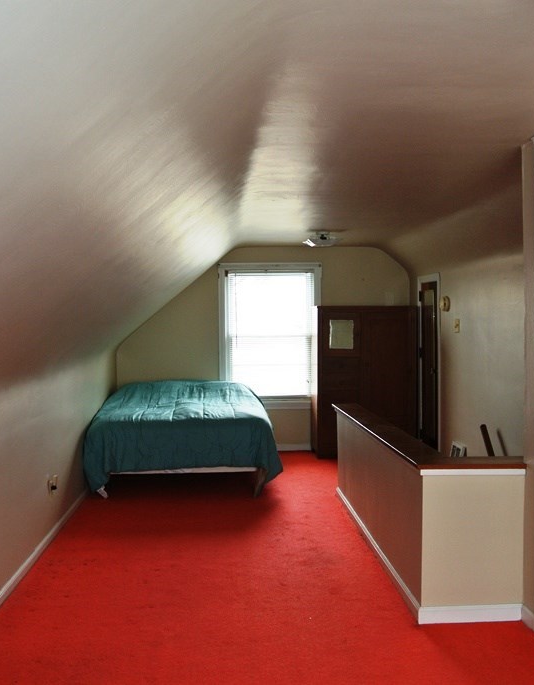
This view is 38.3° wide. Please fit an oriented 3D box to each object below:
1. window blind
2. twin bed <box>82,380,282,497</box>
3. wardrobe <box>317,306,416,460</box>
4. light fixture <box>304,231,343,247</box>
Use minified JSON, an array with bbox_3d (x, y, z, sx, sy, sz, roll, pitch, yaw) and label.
[{"bbox_3d":[0.036,-0.107,8.534,0.990,1.425,0.060,0,1,-3],"label":"window blind"},{"bbox_3d":[-0.727,0.856,7.232,1.600,0.770,2.120,0,1,-3],"label":"twin bed"},{"bbox_3d":[1.069,0.408,8.356,1.040,1.600,0.435,0,1,-3],"label":"wardrobe"},{"bbox_3d":[0.519,-0.964,7.180,0.330,0.140,0.330,0,1,-3],"label":"light fixture"}]

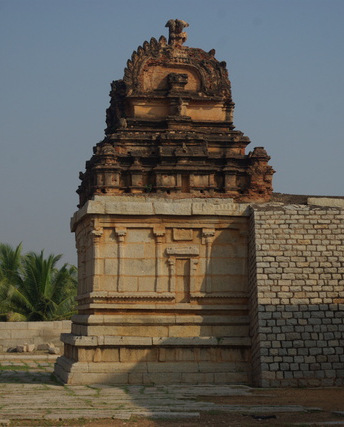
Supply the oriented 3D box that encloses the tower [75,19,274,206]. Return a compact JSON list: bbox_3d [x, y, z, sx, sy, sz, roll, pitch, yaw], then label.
[{"bbox_3d":[-0.013,-2.570,30.230,4.400,4.800,4.350,1,-5,-9],"label":"tower"}]

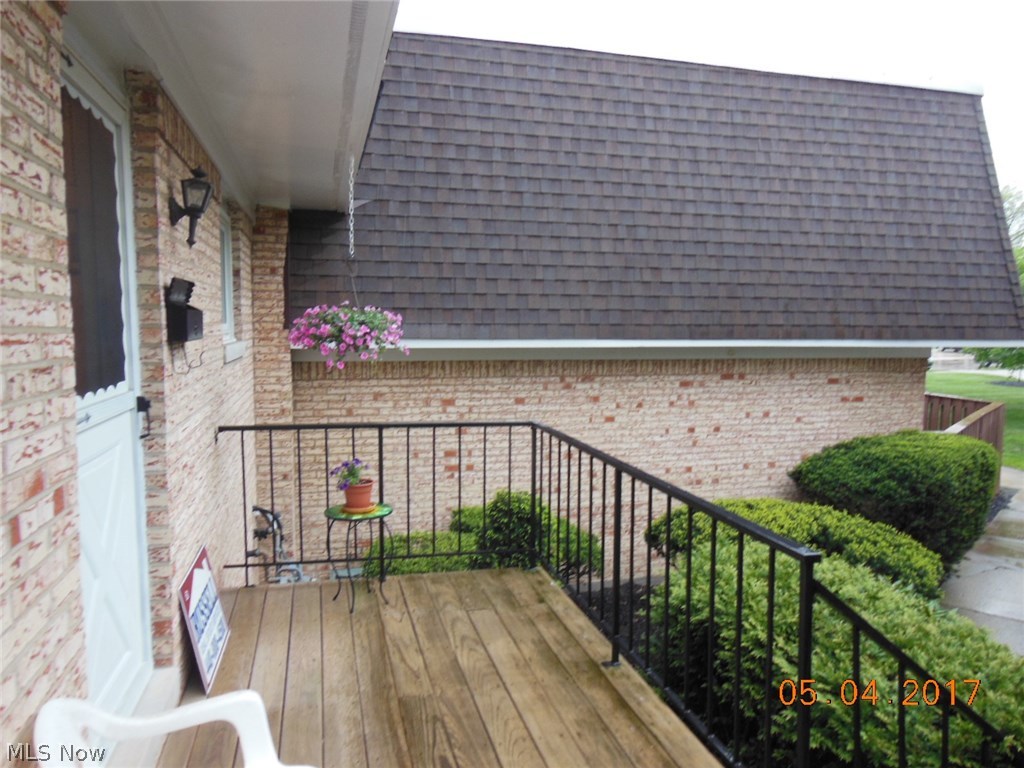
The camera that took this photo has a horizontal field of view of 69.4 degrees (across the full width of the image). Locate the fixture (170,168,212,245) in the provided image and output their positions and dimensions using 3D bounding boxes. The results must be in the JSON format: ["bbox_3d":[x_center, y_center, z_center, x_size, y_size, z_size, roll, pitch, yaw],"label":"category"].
[{"bbox_3d":[-1.272,-0.707,2.957,0.155,0.315,0.125,-1,4,-15],"label":"fixture"}]

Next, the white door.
[{"bbox_3d":[-1.243,0.080,2.200,0.060,2.010,0.920,-1,4,-15],"label":"white door"}]

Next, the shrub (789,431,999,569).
[{"bbox_3d":[3.948,1.241,7.623,2.150,1.470,1.250,-1,4,-15],"label":"shrub"}]

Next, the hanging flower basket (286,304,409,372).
[{"bbox_3d":[-0.934,-0.271,4.223,0.660,0.390,0.640,-1,4,-15],"label":"hanging flower basket"}]

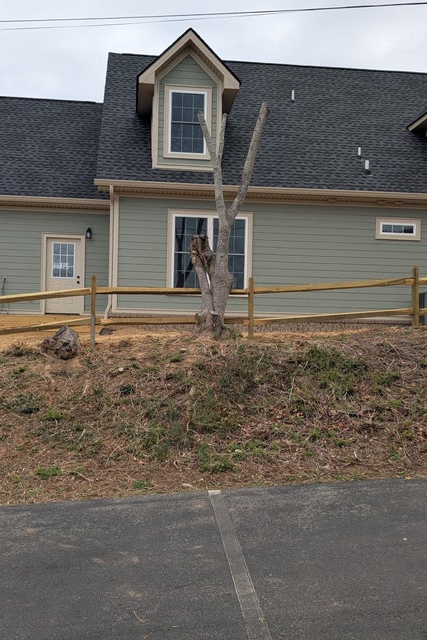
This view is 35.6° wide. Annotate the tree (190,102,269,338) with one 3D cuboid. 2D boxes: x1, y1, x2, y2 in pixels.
[{"bbox_3d":[0.250,-1.607,10.750,1.220,3.780,0.950,1,-1,-6],"label":"tree"}]

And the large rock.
[{"bbox_3d":[-2.268,0.343,9.800,0.580,0.480,0.520,1,-1,-6],"label":"large rock"}]

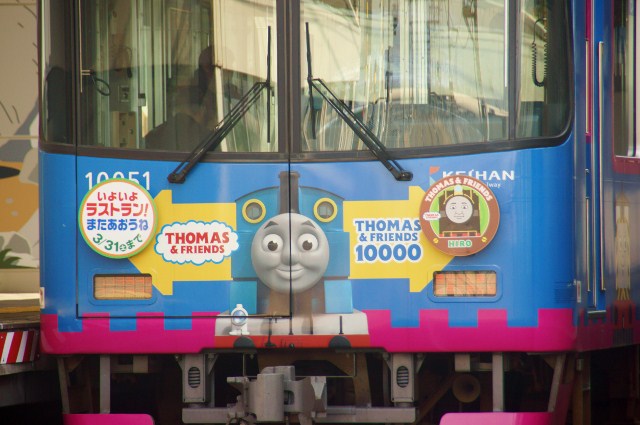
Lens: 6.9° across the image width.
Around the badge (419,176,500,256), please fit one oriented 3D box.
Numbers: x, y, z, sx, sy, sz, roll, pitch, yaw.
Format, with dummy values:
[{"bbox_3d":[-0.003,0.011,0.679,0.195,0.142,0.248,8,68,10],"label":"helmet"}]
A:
[{"bbox_3d":[0.682,0.019,26.000,0.395,0.395,0.030,0,0,9],"label":"badge"}]

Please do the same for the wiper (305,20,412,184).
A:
[{"bbox_3d":[0.194,-0.538,26.000,0.510,0.775,0.120,0,0,11],"label":"wiper"}]

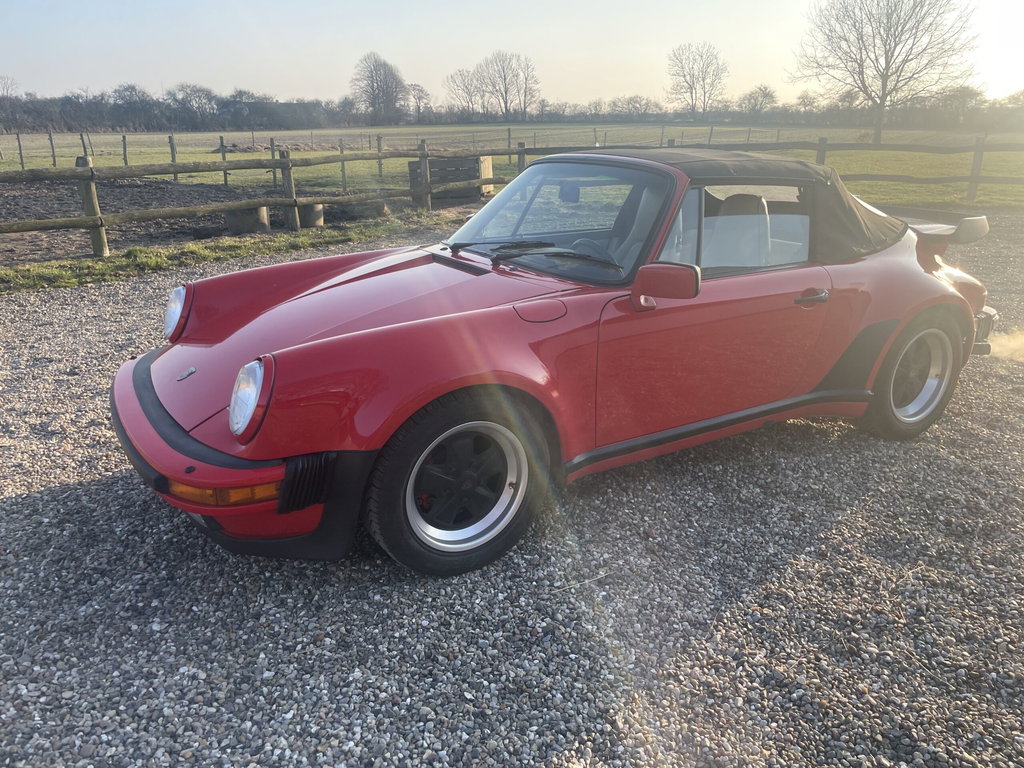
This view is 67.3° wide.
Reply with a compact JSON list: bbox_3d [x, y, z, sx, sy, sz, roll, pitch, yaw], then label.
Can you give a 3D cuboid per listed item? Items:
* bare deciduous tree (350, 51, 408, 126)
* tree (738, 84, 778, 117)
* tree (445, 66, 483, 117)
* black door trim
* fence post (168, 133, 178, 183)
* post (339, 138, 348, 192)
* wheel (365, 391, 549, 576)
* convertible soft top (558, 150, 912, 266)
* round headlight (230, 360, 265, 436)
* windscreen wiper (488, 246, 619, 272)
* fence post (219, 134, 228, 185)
[{"bbox_3d":[-26.407,-58.404,152.134,11.077,13.214,11.077,-3,19,-9],"label":"bare deciduous tree"},{"bbox_3d":[49.595,-56.460,154.739,8.048,7.090,8.048,6,20,16],"label":"tree"},{"bbox_3d":[-12.967,-77.403,205.631,9.800,14.000,9.600,-1,19,-3],"label":"tree"},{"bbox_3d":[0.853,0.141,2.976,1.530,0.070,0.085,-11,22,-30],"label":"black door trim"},{"bbox_3d":[-7.619,-5.064,17.326,0.115,0.995,0.115,-8,21,-22],"label":"fence post"},{"bbox_3d":[-3.304,-4.283,15.061,0.095,1.019,0.095,-4,20,-11],"label":"post"},{"bbox_3d":[-0.179,0.304,2.540,0.630,0.630,0.215,-12,22,-31],"label":"wheel"},{"bbox_3d":[0.957,-0.909,3.720,1.500,0.470,1.320,-12,22,-29],"label":"convertible soft top"},{"bbox_3d":[-0.730,0.035,2.191,0.090,0.210,0.200,10,10,-35],"label":"round headlight"},{"bbox_3d":[0.159,-0.469,2.887,0.584,0.065,0.065,9,20,36],"label":"windscreen wiper"},{"bbox_3d":[-6.874,-5.329,18.363,0.085,1.120,0.085,-7,20,-19],"label":"fence post"}]

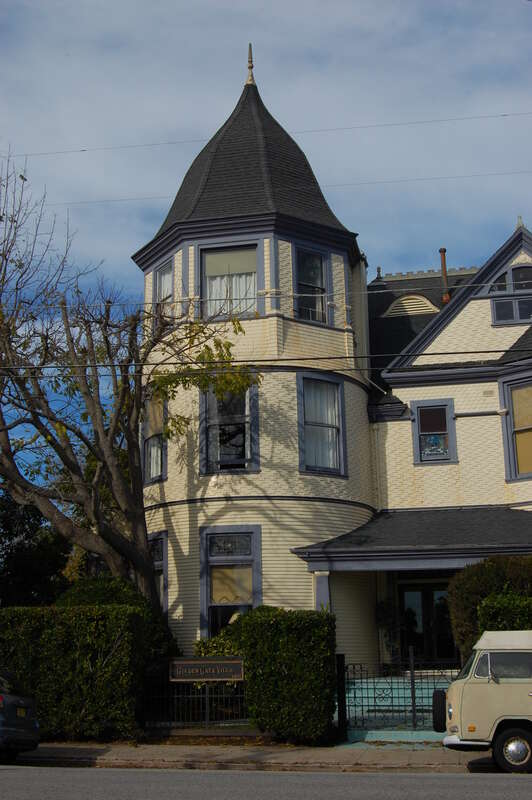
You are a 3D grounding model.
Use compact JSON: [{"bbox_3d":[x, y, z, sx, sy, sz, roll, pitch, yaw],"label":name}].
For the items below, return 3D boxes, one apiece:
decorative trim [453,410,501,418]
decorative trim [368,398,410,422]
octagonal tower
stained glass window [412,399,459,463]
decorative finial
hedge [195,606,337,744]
[{"bbox_3d":[5.853,0.386,25.773,1.200,0.130,0.100,-4,-15,13],"label":"decorative trim"},{"bbox_3d":[3.454,0.236,26.290,1.150,0.700,0.400,-4,-15,13],"label":"decorative trim"},{"bbox_3d":[-0.255,-1.643,27.669,6.600,20.500,6.600,-4,-15,13],"label":"octagonal tower"},{"bbox_3d":[4.671,0.876,25.945,1.200,1.840,0.160,-4,-15,13],"label":"stained glass window"},{"bbox_3d":[-0.433,-10.847,30.135,0.280,1.580,0.280,-4,-15,13],"label":"decorative finial"},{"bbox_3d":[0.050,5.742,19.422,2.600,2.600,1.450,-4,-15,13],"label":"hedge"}]

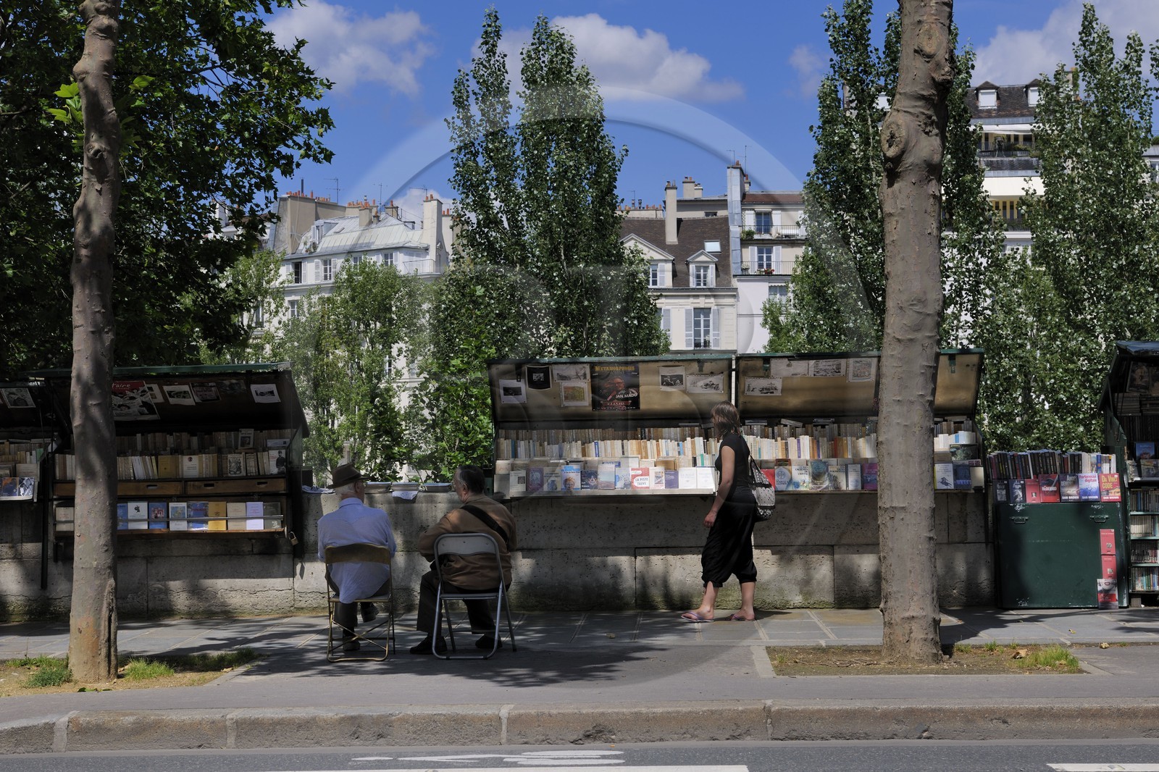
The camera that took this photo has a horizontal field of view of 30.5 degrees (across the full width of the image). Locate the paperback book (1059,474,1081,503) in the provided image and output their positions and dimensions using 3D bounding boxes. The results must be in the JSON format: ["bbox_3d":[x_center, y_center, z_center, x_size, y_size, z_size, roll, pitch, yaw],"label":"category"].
[{"bbox_3d":[3.894,0.811,16.868,0.152,0.228,0.038,-1,-17,2],"label":"paperback book"}]

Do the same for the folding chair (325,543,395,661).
[{"bbox_3d":[-1.437,1.395,13.950,0.440,0.765,0.470,0,-1,0],"label":"folding chair"}]

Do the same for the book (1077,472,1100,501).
[{"bbox_3d":[4.046,0.808,16.866,0.152,0.228,0.033,-1,-17,2],"label":"book"}]

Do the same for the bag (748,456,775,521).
[{"bbox_3d":[1.388,0.797,16.400,0.270,0.490,0.150,0,-1,-11],"label":"bag"}]

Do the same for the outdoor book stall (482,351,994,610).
[{"bbox_3d":[1.320,0.770,17.480,4.050,2.090,0.880,0,-1,1],"label":"outdoor book stall"}]

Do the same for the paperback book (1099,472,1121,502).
[{"bbox_3d":[4.213,0.810,16.868,0.152,0.228,0.038,-1,-17,2],"label":"paperback book"}]

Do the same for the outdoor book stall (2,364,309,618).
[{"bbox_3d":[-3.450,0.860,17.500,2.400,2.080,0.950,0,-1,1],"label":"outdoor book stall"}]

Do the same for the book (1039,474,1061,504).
[{"bbox_3d":[3.732,0.815,16.864,0.152,0.228,0.030,-1,-17,2],"label":"book"}]

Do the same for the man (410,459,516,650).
[{"bbox_3d":[-0.775,1.150,14.120,0.660,1.260,0.760,0,-1,-12],"label":"man"}]

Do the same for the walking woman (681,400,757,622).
[{"bbox_3d":[1.073,0.965,16.300,0.600,1.690,0.480,0,-1,7],"label":"walking woman"}]

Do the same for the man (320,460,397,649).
[{"bbox_3d":[-1.478,1.155,14.180,0.520,1.280,0.780,0,-1,3],"label":"man"}]

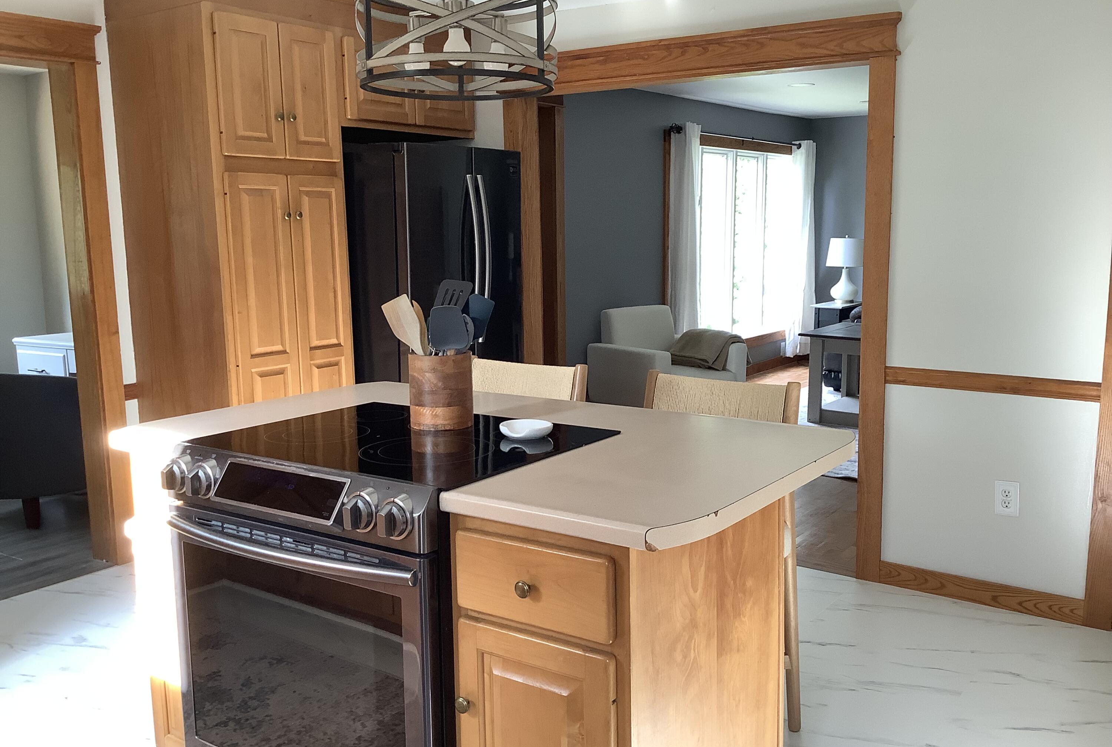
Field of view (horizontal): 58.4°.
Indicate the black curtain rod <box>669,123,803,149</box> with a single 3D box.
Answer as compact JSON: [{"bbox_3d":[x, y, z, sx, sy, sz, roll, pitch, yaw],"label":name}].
[{"bbox_3d":[1.552,-1.957,8.265,0.100,0.070,2.490,5,10,34],"label":"black curtain rod"}]

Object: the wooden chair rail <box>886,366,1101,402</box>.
[{"bbox_3d":[1.523,0.036,3.516,0.710,0.071,0.028,5,10,34],"label":"wooden chair rail"}]

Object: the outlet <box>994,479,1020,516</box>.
[{"bbox_3d":[1.603,0.443,3.532,0.082,0.123,0.018,5,10,34],"label":"outlet"}]

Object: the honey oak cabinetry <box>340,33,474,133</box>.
[{"bbox_3d":[-0.861,-1.254,4.474,0.585,0.380,0.835,5,10,34],"label":"honey oak cabinetry"}]

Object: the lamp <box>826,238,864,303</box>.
[{"bbox_3d":[2.751,-0.976,9.400,0.390,0.636,0.390,5,10,34],"label":"lamp"}]

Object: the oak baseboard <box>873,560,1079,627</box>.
[{"bbox_3d":[1.538,0.791,3.635,0.706,0.093,0.018,5,10,34],"label":"oak baseboard"}]

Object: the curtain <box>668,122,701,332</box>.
[{"bbox_3d":[0.993,-0.848,7.580,0.110,2.090,0.430,5,10,34],"label":"curtain"}]

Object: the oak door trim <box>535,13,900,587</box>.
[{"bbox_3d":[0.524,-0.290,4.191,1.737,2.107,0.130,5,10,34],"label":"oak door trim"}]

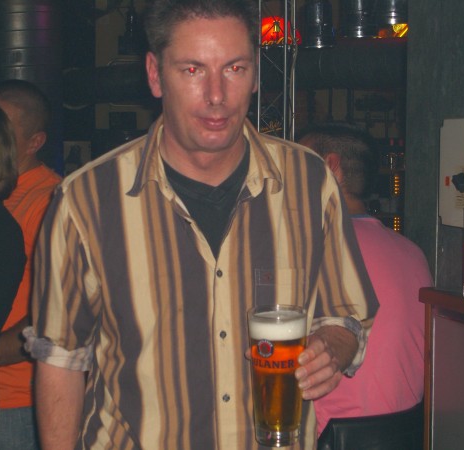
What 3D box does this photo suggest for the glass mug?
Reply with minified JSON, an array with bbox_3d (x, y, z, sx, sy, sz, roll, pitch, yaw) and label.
[{"bbox_3d":[0.061,0.207,1.895,0.081,0.184,0.081,0,8,0],"label":"glass mug"}]

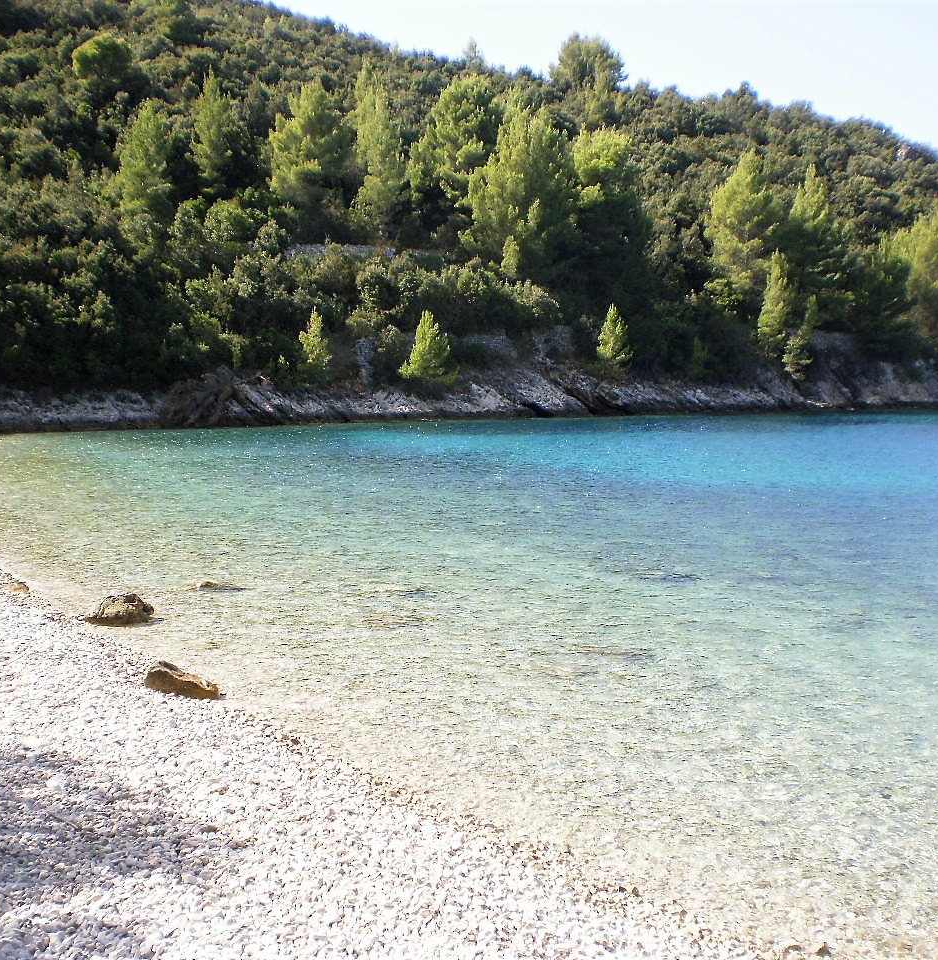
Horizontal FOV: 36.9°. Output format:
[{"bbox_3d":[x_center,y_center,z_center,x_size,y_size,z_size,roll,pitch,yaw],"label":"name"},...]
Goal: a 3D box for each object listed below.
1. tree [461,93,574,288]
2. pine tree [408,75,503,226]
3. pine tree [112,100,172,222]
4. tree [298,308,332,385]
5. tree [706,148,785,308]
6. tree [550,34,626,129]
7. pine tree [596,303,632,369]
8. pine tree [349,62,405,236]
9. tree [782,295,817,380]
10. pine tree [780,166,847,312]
[{"bbox_3d":[4.690,-26.280,128.000,10.070,16.940,10.070,0,4,0],"label":"tree"},{"bbox_3d":[-1.160,-28.260,121.000,8.270,13.070,8.020,0,4,-1],"label":"pine tree"},{"bbox_3d":[-24.470,-23.710,105.000,4.480,9.140,4.350,-1,4,-13],"label":"pine tree"},{"bbox_3d":[-10.450,-9.030,95.000,2.230,5.140,2.230,0,4,0],"label":"tree"},{"bbox_3d":[26.760,-24.150,136.000,7.510,15.870,7.510,0,4,0],"label":"tree"},{"bbox_3d":[13.490,-45.250,160.000,8.650,10.740,8.390,0,4,5],"label":"tree"},{"bbox_3d":[12.030,-12.030,117.000,2.910,5.500,2.910,0,4,0],"label":"pine tree"},{"bbox_3d":[-8.070,-29.080,124.000,4.790,15.530,4.790,0,4,0],"label":"pine tree"},{"bbox_3d":[28.930,-12.470,123.000,3.060,7.530,3.060,0,4,0],"label":"tree"},{"bbox_3d":[32.120,-22.210,131.000,6.340,13.850,6.150,1,4,14],"label":"pine tree"}]

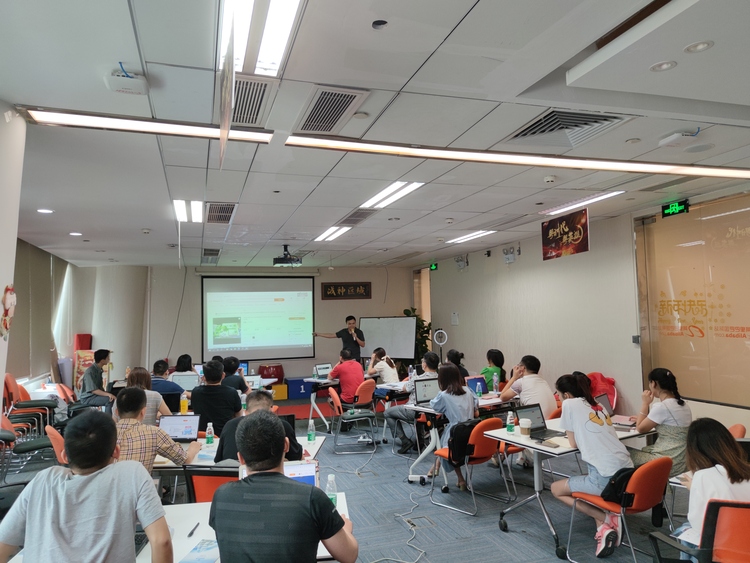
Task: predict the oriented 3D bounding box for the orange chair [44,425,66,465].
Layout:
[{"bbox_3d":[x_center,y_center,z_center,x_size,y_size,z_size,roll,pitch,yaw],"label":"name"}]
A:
[{"bbox_3d":[-2.842,1.762,5.006,0.560,0.810,0.540,1,-4,-32],"label":"orange chair"}]

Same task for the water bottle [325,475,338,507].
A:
[{"bbox_3d":[-0.205,1.019,2.498,0.060,0.178,0.060,0,-4,-19],"label":"water bottle"}]

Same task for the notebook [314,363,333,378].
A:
[{"bbox_3d":[-0.780,1.509,8.718,0.320,0.210,0.280,1,-5,-40],"label":"notebook"}]

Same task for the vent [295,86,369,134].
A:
[{"bbox_3d":[-0.265,-0.971,2.953,0.300,0.060,0.670,0,-4,-19],"label":"vent"}]

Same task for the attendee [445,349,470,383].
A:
[{"bbox_3d":[1.009,1.589,7.278,0.480,1.265,0.750,1,-5,-38],"label":"attendee"}]

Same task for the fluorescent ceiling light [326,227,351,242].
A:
[{"bbox_3d":[-0.514,-0.654,7.201,0.110,0.050,1.200,-1,-4,-19],"label":"fluorescent ceiling light"}]

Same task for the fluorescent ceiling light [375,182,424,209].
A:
[{"bbox_3d":[0.134,-0.806,4.952,0.290,0.070,1.180,0,-4,-19],"label":"fluorescent ceiling light"}]

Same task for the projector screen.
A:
[{"bbox_3d":[-2.458,0.802,11.228,2.360,1.760,0.040,-1,-4,-19],"label":"projector screen"}]

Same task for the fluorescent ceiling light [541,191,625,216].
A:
[{"bbox_3d":[2.180,-0.844,5.616,0.240,0.050,1.190,-1,-4,-19],"label":"fluorescent ceiling light"}]

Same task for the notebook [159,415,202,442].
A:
[{"bbox_3d":[-1.657,1.243,4.325,0.330,0.215,0.270,-1,-4,1],"label":"notebook"}]

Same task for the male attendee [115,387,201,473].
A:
[{"bbox_3d":[-1.647,1.402,3.757,0.550,1.315,0.800,-2,-4,5],"label":"male attendee"}]

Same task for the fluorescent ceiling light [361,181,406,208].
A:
[{"bbox_3d":[0.062,-0.832,5.033,0.110,0.050,1.150,-1,-4,-19],"label":"fluorescent ceiling light"}]

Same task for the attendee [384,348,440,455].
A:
[{"bbox_3d":[0.483,1.474,6.352,0.800,1.270,0.500,-4,-4,33],"label":"attendee"}]

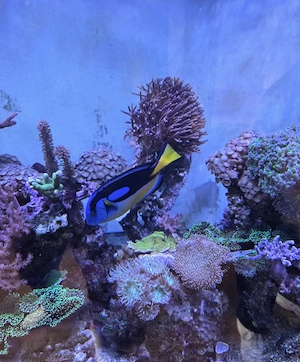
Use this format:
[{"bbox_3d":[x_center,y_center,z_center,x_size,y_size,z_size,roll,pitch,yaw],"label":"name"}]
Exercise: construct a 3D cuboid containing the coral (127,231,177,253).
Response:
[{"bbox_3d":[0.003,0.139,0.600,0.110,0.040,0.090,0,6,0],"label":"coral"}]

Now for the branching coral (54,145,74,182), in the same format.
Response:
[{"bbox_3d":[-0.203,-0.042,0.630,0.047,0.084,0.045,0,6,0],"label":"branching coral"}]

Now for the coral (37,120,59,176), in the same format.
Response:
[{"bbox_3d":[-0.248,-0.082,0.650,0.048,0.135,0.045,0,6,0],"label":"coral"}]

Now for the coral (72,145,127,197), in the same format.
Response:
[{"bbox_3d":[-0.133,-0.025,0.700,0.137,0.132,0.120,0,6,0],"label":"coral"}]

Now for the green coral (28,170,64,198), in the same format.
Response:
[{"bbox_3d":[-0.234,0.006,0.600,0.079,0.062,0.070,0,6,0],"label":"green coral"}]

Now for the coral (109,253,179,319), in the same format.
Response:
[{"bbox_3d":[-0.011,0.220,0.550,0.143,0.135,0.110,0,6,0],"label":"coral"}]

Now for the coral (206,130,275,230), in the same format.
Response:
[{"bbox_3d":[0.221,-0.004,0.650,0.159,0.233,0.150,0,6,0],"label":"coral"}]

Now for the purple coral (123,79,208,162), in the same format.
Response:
[{"bbox_3d":[0.040,-0.159,0.680,0.205,0.210,0.170,0,5,0],"label":"purple coral"}]

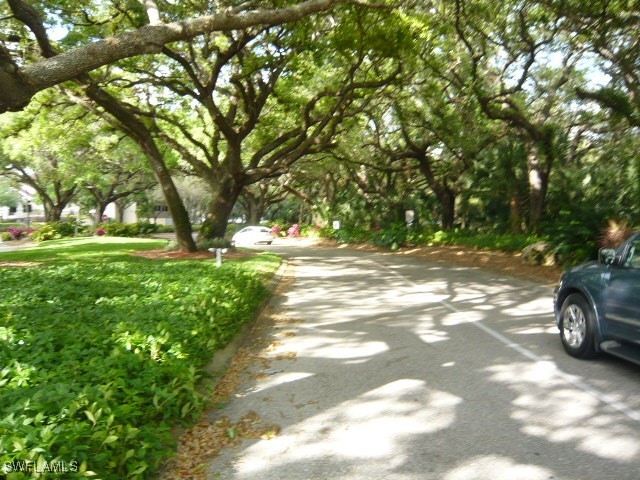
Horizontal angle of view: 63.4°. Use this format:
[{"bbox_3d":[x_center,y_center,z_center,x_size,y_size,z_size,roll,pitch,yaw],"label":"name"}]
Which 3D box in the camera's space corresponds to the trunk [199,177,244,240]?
[{"bbox_3d":[-5.137,-1.591,27.000,2.300,3.500,1.700,0,2,-11],"label":"trunk"}]

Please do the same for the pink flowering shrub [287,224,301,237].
[{"bbox_3d":[-2.406,-0.835,47.000,1.250,1.120,1.150,0,2,-3],"label":"pink flowering shrub"}]

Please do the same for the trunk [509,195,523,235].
[{"bbox_3d":[10.574,-1.325,28.000,0.680,2.300,0.600,1,2,21],"label":"trunk"}]

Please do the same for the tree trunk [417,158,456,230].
[{"bbox_3d":[7.876,-3.008,35.000,2.600,5.200,1.200,0,2,13],"label":"tree trunk"}]

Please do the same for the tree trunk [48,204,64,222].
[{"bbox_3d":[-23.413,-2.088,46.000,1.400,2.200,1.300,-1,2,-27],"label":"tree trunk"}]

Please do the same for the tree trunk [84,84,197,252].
[{"bbox_3d":[-8.148,-3.246,23.500,5.000,7.600,1.600,-1,2,-19],"label":"tree trunk"}]

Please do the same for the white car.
[{"bbox_3d":[-4.824,-0.279,37.000,1.780,1.470,4.400,-1,2,-28],"label":"white car"}]

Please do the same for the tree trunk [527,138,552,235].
[{"bbox_3d":[11.872,-2.785,28.000,1.350,5.200,1.000,1,2,23],"label":"tree trunk"}]

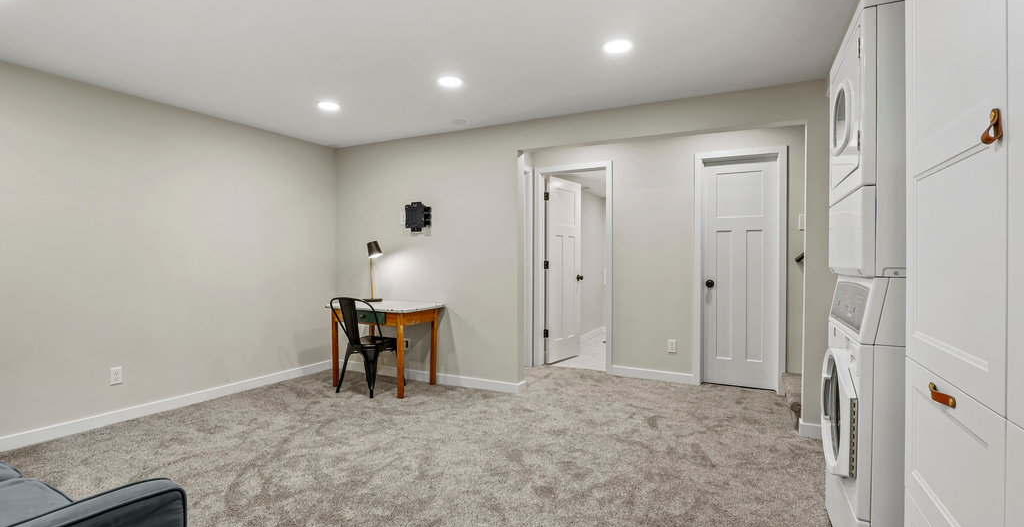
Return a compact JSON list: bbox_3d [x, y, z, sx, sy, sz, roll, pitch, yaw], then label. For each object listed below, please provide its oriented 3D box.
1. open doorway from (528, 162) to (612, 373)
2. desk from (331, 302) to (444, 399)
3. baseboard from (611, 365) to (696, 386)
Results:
[{"bbox_3d":[0.645,0.047,4.700,0.844,2.103,0.130,0,0,27],"label":"open doorway"},{"bbox_3d":[-1.131,0.733,4.071,0.890,0.727,0.563,0,0,27],"label":"desk"},{"bbox_3d":[1.328,1.051,4.301,0.745,0.100,0.018,0,0,27],"label":"baseboard"}]

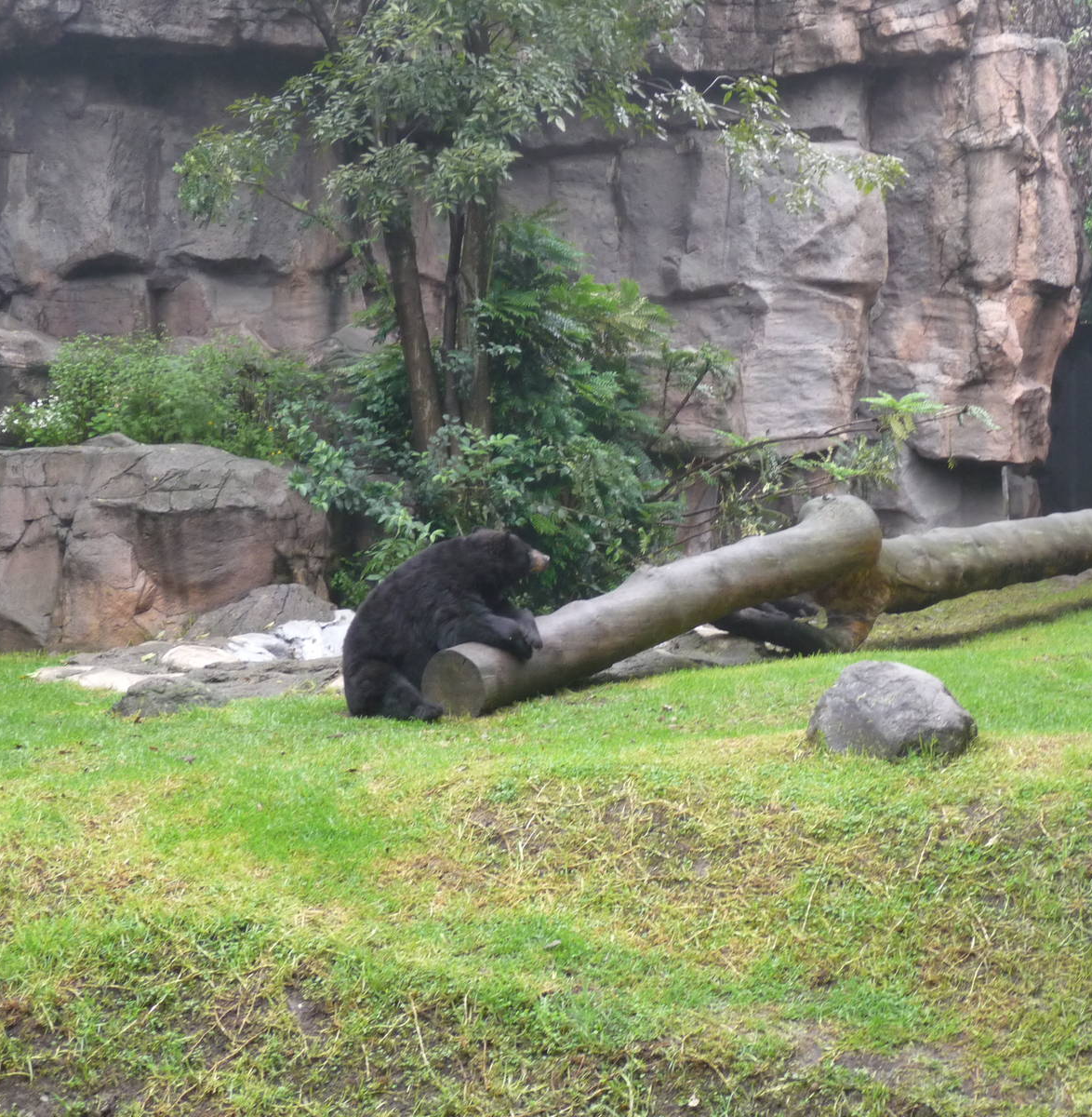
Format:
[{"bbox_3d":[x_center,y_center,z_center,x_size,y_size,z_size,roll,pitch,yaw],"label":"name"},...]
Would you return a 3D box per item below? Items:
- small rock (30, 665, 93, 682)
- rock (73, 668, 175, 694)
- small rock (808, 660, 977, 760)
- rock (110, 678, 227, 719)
[{"bbox_3d":[-2.971,0.706,15.300,0.370,0.090,0.240,0,3,0],"label":"small rock"},{"bbox_3d":[-2.525,0.733,14.900,0.620,0.130,0.340,0,3,0],"label":"rock"},{"bbox_3d":[1.626,0.701,11.700,0.740,0.430,0.560,0,3,0],"label":"small rock"},{"bbox_3d":[-2.172,0.802,14.400,0.630,0.220,0.420,0,3,0],"label":"rock"}]

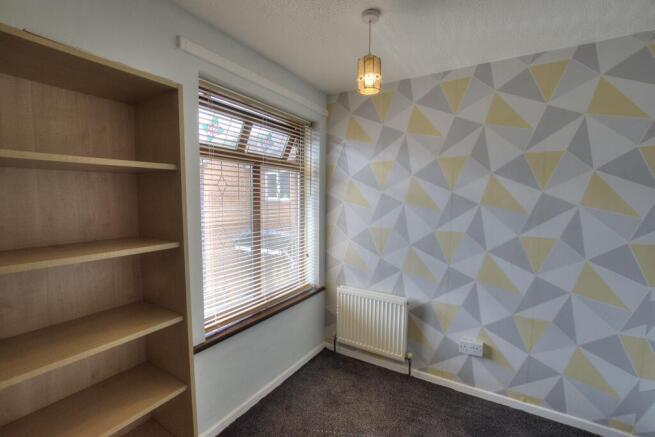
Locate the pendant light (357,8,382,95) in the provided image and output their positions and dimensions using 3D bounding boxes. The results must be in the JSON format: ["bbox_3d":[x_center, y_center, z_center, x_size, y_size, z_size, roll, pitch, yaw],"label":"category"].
[{"bbox_3d":[0.220,-0.842,1.387,0.119,0.387,0.119,1,4,0],"label":"pendant light"}]

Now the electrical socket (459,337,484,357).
[{"bbox_3d":[1.042,0.935,1.985,0.148,0.087,0.040,3,4,29],"label":"electrical socket"}]

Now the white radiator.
[{"bbox_3d":[0.365,0.860,2.296,0.592,0.483,0.080,3,4,29],"label":"white radiator"}]

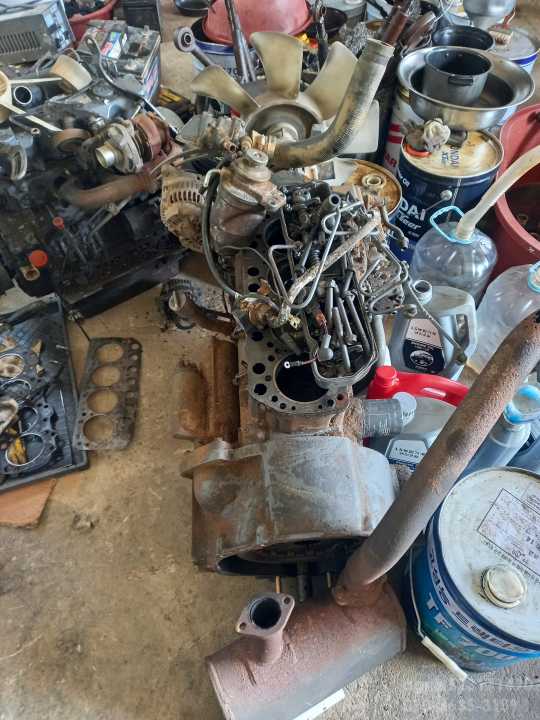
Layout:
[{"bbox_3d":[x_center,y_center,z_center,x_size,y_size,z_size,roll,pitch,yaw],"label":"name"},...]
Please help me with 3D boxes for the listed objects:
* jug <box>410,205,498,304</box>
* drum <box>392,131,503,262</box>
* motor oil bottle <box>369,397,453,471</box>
[{"bbox_3d":[0.520,-0.224,1.496,0.230,0.350,0.230,-7,53,0],"label":"jug"},{"bbox_3d":[0.549,-0.502,1.693,0.292,0.367,0.292,-7,53,0],"label":"drum"},{"bbox_3d":[0.347,0.199,1.219,0.205,0.310,0.120,14,56,15],"label":"motor oil bottle"}]

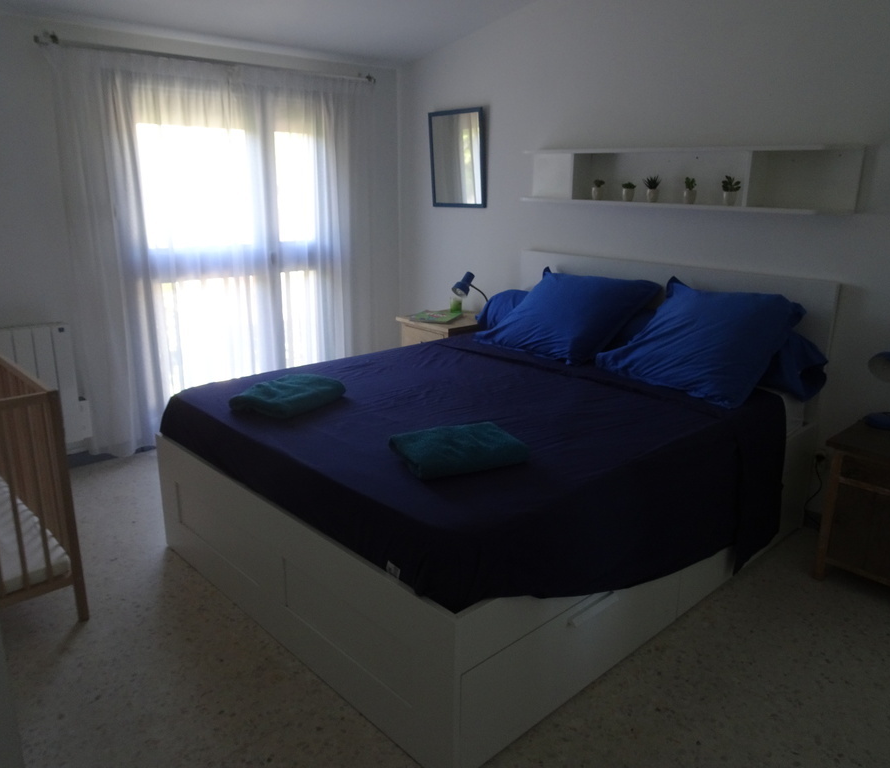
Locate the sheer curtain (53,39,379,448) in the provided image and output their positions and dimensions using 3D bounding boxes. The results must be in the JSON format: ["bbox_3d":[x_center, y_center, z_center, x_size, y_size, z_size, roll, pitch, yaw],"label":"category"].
[{"bbox_3d":[-1.105,-0.694,3.927,1.790,1.940,0.120,-13,20,-41],"label":"sheer curtain"}]

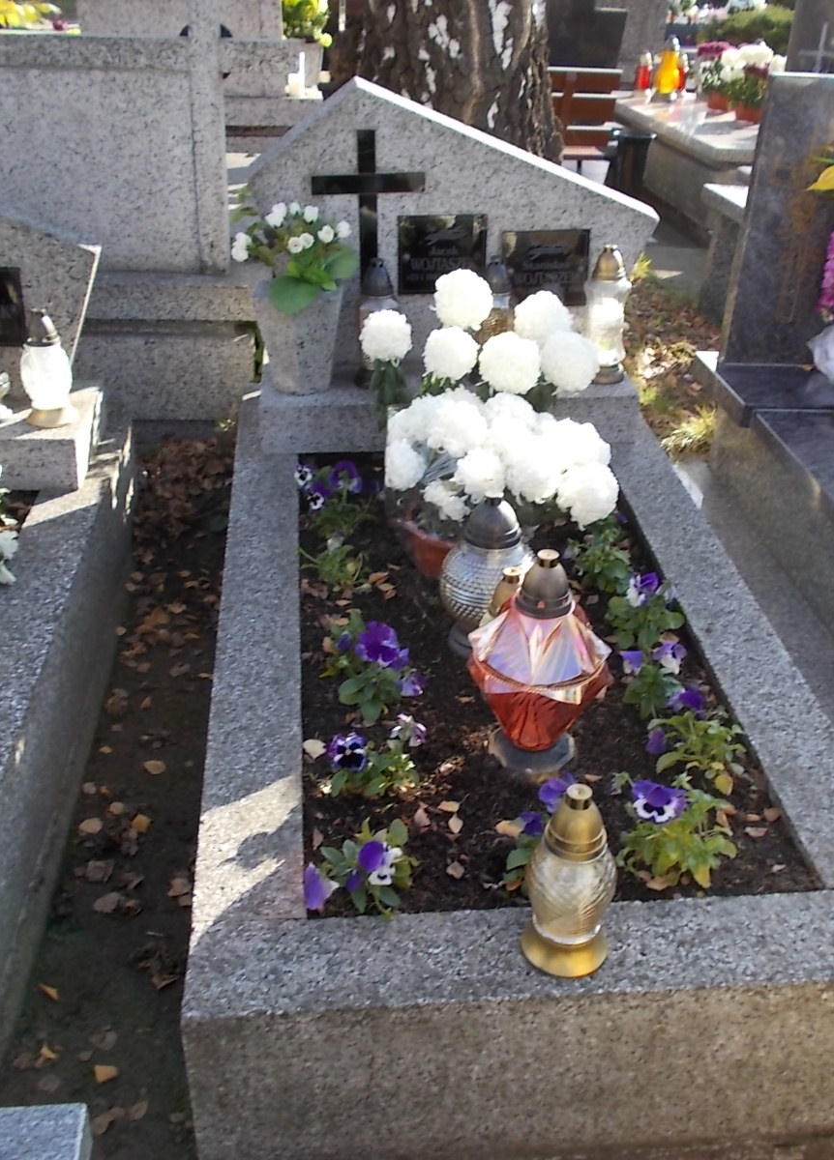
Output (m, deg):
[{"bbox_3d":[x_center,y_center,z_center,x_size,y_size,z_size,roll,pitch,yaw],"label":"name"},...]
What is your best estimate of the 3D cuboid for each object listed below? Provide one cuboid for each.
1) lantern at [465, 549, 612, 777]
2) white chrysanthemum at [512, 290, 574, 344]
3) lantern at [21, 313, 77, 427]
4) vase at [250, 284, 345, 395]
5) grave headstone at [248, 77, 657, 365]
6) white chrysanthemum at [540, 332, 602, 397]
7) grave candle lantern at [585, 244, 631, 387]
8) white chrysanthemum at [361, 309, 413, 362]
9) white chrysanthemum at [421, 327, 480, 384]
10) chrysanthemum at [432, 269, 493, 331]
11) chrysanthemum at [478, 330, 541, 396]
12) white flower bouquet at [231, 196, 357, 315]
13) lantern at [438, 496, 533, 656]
[{"bbox_3d":[0.177,0.116,1.662,0.209,0.356,0.209,-2,32,-5],"label":"lantern"},{"bbox_3d":[0.245,-0.510,2.276,0.116,0.104,0.116,-2,32,-5],"label":"white chrysanthemum"},{"bbox_3d":[-0.774,-0.442,2.420,0.107,0.234,0.107,-2,32,-5],"label":"lantern"},{"bbox_3d":[-0.257,-0.527,2.520,0.193,0.223,0.193,-2,32,-5],"label":"vase"},{"bbox_3d":[0.080,-0.767,2.556,0.879,0.609,0.095,-2,32,-5],"label":"grave headstone"},{"bbox_3d":[0.304,-0.432,2.323,0.125,0.125,0.125,-2,32,-5],"label":"white chrysanthemum"},{"bbox_3d":[0.435,-0.591,2.584,0.098,0.295,0.098,-2,32,-5],"label":"grave candle lantern"},{"bbox_3d":[-0.061,-0.482,2.300,0.110,0.110,0.110,-2,32,-5],"label":"white chrysanthemum"},{"bbox_3d":[0.065,-0.436,2.248,0.108,0.097,0.108,-2,32,-5],"label":"white chrysanthemum"},{"bbox_3d":[0.087,-0.534,2.212,0.113,0.101,0.113,-2,32,-5],"label":"chrysanthemum"},{"bbox_3d":[0.180,-0.423,2.268,0.120,0.108,0.120,-2,32,-5],"label":"chrysanthemum"},{"bbox_3d":[-0.247,-0.665,2.359,0.251,0.213,0.214,-2,32,-5],"label":"white flower bouquet"},{"bbox_3d":[0.125,-0.016,1.966,0.159,0.274,0.159,-2,32,-5],"label":"lantern"}]

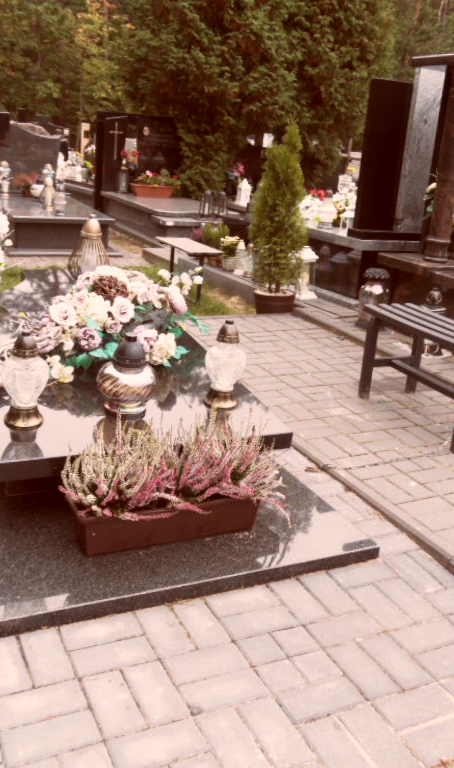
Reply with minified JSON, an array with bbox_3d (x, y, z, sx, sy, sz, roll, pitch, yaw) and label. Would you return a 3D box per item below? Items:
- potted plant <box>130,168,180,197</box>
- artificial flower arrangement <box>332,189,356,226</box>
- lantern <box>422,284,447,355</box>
[{"bbox_3d":[-0.888,-2.483,8.814,0.620,0.370,0.280,-3,21,-27],"label":"potted plant"},{"bbox_3d":[1.083,-1.619,6.518,0.270,0.350,0.250,-4,20,-25],"label":"artificial flower arrangement"},{"bbox_3d":[1.315,-0.396,4.500,0.160,0.400,0.160,-4,19,-27],"label":"lantern"}]

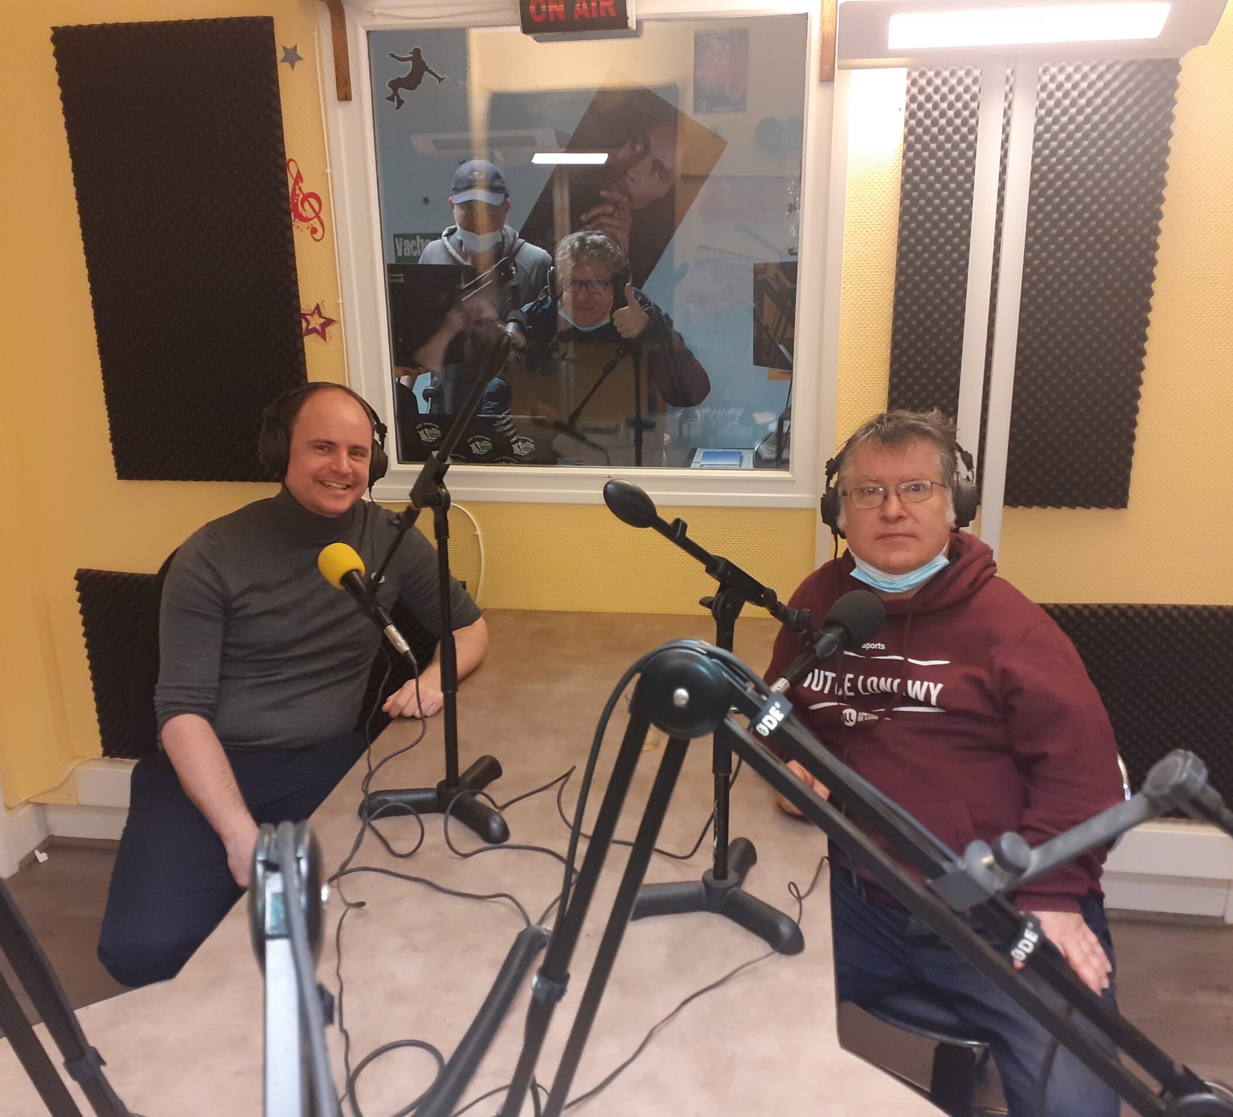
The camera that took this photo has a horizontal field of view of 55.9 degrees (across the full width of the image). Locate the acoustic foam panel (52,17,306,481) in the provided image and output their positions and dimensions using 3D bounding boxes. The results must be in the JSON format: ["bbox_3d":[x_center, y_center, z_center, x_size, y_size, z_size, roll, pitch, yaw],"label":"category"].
[{"bbox_3d":[-0.981,-0.677,2.666,0.495,1.000,0.048,2,17,8],"label":"acoustic foam panel"}]

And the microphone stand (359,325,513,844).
[{"bbox_3d":[-0.255,0.026,1.719,0.260,0.755,0.530,-12,20,-34],"label":"microphone stand"}]

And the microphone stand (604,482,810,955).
[{"bbox_3d":[0.128,0.180,1.456,0.335,0.605,0.260,-9,18,-25],"label":"microphone stand"}]

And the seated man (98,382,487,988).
[{"bbox_3d":[-0.533,0.373,2.098,0.650,1.330,0.770,-3,17,-8],"label":"seated man"}]

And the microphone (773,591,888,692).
[{"bbox_3d":[0.275,0.110,1.510,0.200,0.071,0.071,-41,36,-28],"label":"microphone"}]

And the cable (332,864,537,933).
[{"bbox_3d":[-0.245,0.454,1.586,0.310,0.014,0.070,6,18,21],"label":"cable"}]

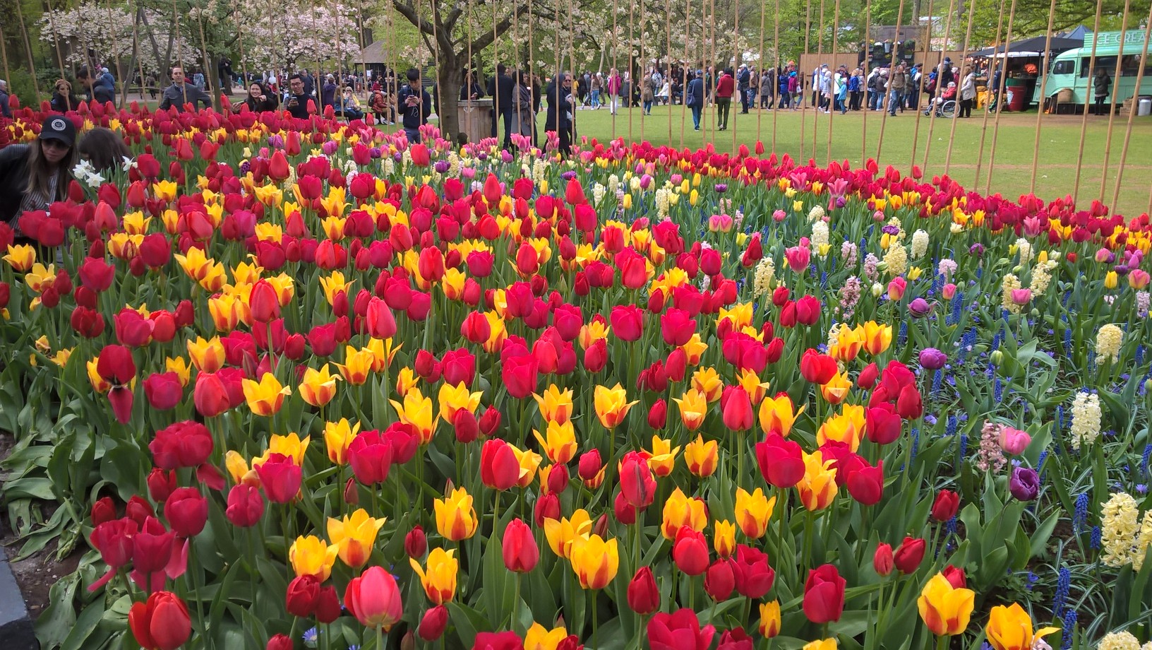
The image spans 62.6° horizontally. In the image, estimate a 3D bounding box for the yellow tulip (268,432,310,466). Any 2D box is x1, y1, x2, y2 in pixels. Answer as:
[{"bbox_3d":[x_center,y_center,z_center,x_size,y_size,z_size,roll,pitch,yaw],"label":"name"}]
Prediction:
[{"bbox_3d":[-0.548,0.244,1.800,0.086,0.068,0.081,-5,16,-17],"label":"yellow tulip"}]

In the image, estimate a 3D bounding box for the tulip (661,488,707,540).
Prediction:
[{"bbox_3d":[0.164,0.288,1.440,0.070,0.080,0.066,3,15,-1],"label":"tulip"}]

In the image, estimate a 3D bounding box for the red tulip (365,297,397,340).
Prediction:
[{"bbox_3d":[-0.394,-0.014,1.920,0.062,0.086,0.062,0,16,0],"label":"red tulip"}]

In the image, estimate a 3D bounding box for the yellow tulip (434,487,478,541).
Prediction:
[{"bbox_3d":[-0.200,0.315,1.580,0.072,0.090,0.067,0,15,0],"label":"yellow tulip"}]

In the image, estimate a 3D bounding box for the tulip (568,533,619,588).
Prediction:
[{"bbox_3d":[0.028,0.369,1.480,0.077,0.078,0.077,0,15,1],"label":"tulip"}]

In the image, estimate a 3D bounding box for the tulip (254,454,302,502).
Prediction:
[{"bbox_3d":[-0.520,0.267,1.650,0.082,0.083,0.076,0,15,0],"label":"tulip"}]

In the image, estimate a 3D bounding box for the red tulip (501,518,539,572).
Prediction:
[{"bbox_3d":[-0.086,0.337,1.450,0.058,0.088,0.058,-1,15,-4],"label":"red tulip"}]

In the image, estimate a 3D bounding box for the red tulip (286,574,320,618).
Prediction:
[{"bbox_3d":[-0.420,0.417,1.460,0.052,0.069,0.052,-5,16,-17],"label":"red tulip"}]

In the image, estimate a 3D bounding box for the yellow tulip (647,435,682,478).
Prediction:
[{"bbox_3d":[0.173,0.257,1.850,0.067,0.075,0.067,1,15,6],"label":"yellow tulip"}]

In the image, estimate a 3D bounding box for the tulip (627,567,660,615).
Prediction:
[{"bbox_3d":[0.102,0.401,1.430,0.050,0.078,0.050,1,15,4],"label":"tulip"}]

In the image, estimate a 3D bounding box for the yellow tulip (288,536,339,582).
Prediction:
[{"bbox_3d":[-0.379,0.339,1.370,0.073,0.065,0.069,0,15,0],"label":"yellow tulip"}]

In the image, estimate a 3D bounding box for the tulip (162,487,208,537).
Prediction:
[{"bbox_3d":[-0.627,0.299,1.520,0.070,0.083,0.070,-7,16,-23],"label":"tulip"}]

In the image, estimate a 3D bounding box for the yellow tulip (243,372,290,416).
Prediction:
[{"bbox_3d":[-0.613,0.138,1.880,0.093,0.085,0.084,-5,16,-18],"label":"yellow tulip"}]

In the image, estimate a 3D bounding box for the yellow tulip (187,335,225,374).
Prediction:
[{"bbox_3d":[-0.761,0.061,1.950,0.078,0.076,0.074,0,16,0],"label":"yellow tulip"}]

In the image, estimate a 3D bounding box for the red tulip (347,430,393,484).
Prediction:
[{"bbox_3d":[-0.367,0.237,1.700,0.084,0.093,0.084,-3,15,-13],"label":"red tulip"}]

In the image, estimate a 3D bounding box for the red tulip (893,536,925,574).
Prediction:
[{"bbox_3d":[0.510,0.352,1.450,0.045,0.058,0.045,21,14,-5],"label":"red tulip"}]

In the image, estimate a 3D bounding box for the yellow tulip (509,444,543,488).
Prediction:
[{"bbox_3d":[-0.089,0.242,1.630,0.062,0.076,0.059,0,16,0],"label":"yellow tulip"}]

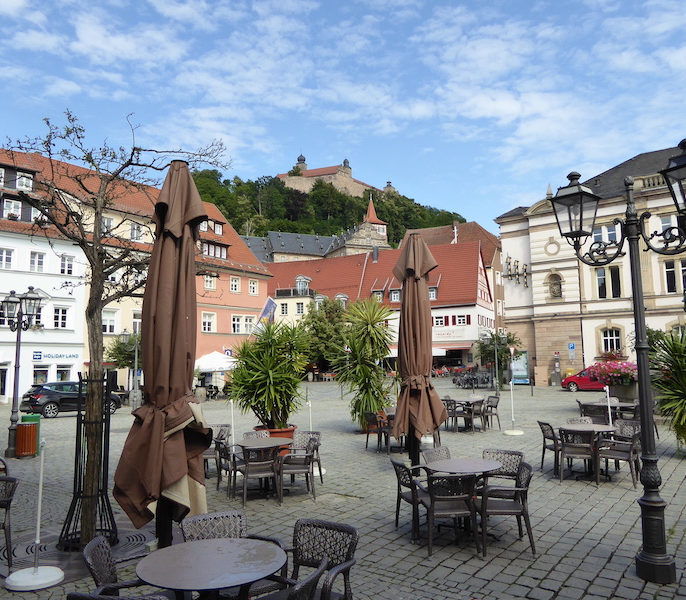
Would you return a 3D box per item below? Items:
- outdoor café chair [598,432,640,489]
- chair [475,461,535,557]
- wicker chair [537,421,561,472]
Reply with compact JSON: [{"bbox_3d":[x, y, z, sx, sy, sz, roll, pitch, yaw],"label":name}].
[{"bbox_3d":[4.196,2.430,8.861,0.570,0.820,0.540,-3,-6,24],"label":"outdoor café chair"},{"bbox_3d":[1.686,2.175,6.041,0.570,0.820,0.540,-1,-6,2],"label":"chair"},{"bbox_3d":[3.626,2.471,9.628,0.556,0.809,0.546,0,-6,-6],"label":"wicker chair"}]

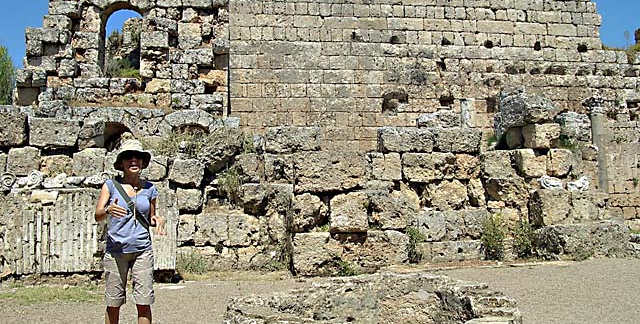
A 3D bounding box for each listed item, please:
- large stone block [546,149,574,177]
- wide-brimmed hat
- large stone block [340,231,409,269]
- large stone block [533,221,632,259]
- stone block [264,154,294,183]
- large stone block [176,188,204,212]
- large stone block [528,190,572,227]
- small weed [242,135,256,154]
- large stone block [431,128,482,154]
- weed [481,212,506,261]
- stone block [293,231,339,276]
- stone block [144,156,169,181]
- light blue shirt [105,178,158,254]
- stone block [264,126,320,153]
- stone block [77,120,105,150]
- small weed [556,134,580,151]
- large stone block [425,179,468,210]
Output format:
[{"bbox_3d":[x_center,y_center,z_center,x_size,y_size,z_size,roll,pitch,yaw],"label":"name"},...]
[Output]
[{"bbox_3d":[3.725,0.007,10.550,0.370,0.420,0.450,0,1,-11],"label":"large stone block"},{"bbox_3d":[-1.396,-0.052,4.970,0.270,0.180,0.290,-5,-5,-9],"label":"wide-brimmed hat"},{"bbox_3d":[0.661,1.140,8.925,0.926,0.496,0.500,-1,1,-13],"label":"large stone block"},{"bbox_3d":[4.008,1.191,10.200,1.240,0.464,0.650,0,1,-11],"label":"large stone block"},{"bbox_3d":[-0.566,0.091,9.300,0.413,0.385,0.400,0,0,-8],"label":"stone block"},{"bbox_3d":[-1.735,0.499,8.826,0.332,0.299,0.360,-1,1,-13],"label":"large stone block"},{"bbox_3d":[3.277,0.641,9.555,0.470,0.513,0.420,-1,1,-13],"label":"large stone block"},{"bbox_3d":[-0.953,-0.237,9.000,0.190,0.260,0.180,0,2,-10],"label":"small weed"},{"bbox_3d":[1.919,-0.294,9.835,0.807,0.368,0.480,-1,1,-13],"label":"large stone block"},{"bbox_3d":[2.534,1.088,9.720,0.378,0.697,0.340,0,0,-8],"label":"weed"},{"bbox_3d":[-0.091,1.174,8.724,0.613,0.555,0.500,-1,1,-13],"label":"stone block"},{"bbox_3d":[-2.095,0.082,8.400,0.350,0.310,0.380,0,2,-10],"label":"stone block"},{"bbox_3d":[-1.433,0.414,5.060,0.407,0.573,0.260,0,0,-18],"label":"light blue shirt"},{"bbox_3d":[-0.421,-0.319,9.600,0.773,0.362,0.500,0,1,-11],"label":"stone block"},{"bbox_3d":[-3.174,-0.357,9.295,0.351,0.396,0.400,-1,1,-13],"label":"stone block"},{"bbox_3d":[3.718,-0.293,10.000,0.280,0.240,0.240,0,2,-10],"label":"small weed"},{"bbox_3d":[1.842,0.473,9.690,0.629,0.458,0.480,0,0,-8],"label":"large stone block"}]

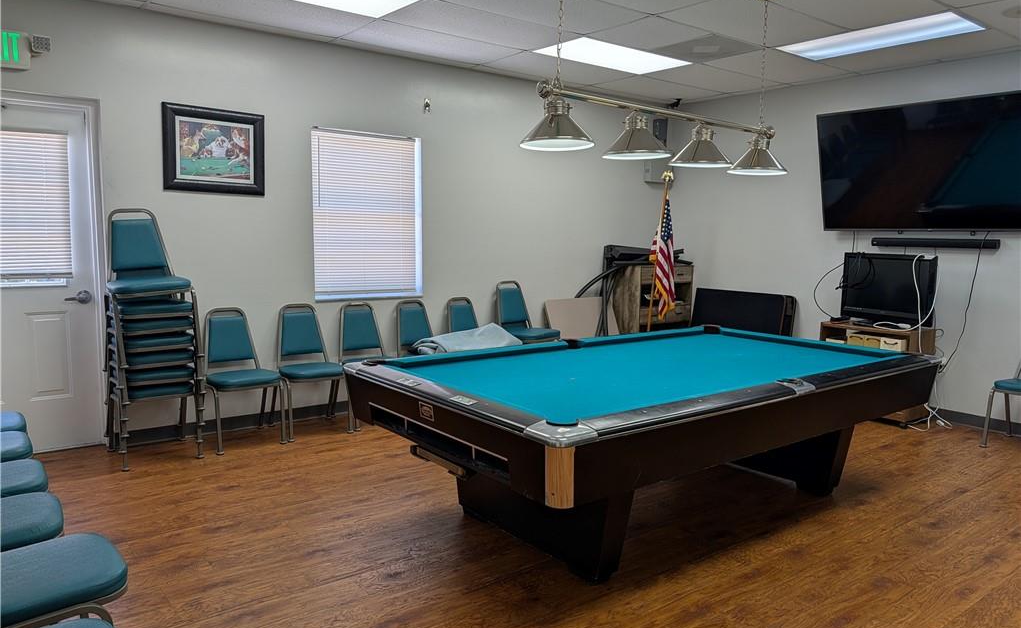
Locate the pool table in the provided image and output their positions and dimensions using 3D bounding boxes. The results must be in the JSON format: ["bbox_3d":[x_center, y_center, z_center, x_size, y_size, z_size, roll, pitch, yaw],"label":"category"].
[{"bbox_3d":[0.832,0.630,3.891,2.930,0.800,1.650,-4,9,-36],"label":"pool table"}]

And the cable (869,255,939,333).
[{"bbox_3d":[3.035,-0.157,5.471,0.180,0.580,0.470,-4,9,-37],"label":"cable"}]

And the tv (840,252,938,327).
[{"bbox_3d":[2.997,-0.183,5.641,0.180,0.555,0.650,-4,9,-37],"label":"tv"}]

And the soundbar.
[{"bbox_3d":[3.293,-0.550,5.522,0.085,0.066,0.920,-4,9,-37],"label":"soundbar"}]

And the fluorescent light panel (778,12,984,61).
[{"bbox_3d":[2.465,-1.871,4.786,0.575,0.050,1.170,-4,9,-37],"label":"fluorescent light panel"}]

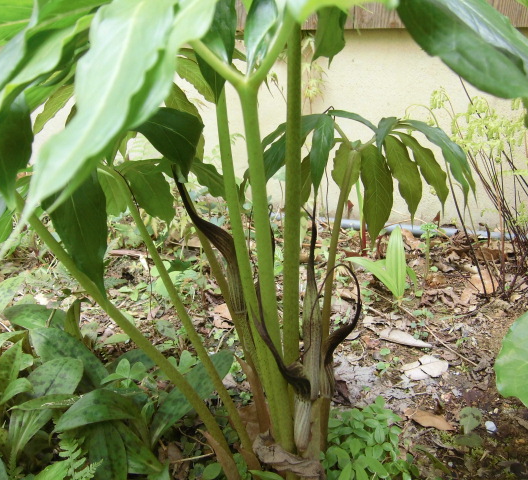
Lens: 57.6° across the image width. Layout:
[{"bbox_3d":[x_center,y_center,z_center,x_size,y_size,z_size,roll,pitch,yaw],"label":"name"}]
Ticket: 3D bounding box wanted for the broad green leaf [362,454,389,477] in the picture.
[{"bbox_3d":[0.108,0.216,0.460,0.014,0.007,0.028,-14,23,-36],"label":"broad green leaf"}]

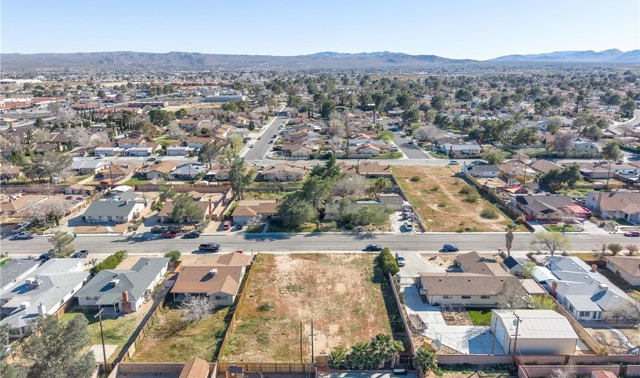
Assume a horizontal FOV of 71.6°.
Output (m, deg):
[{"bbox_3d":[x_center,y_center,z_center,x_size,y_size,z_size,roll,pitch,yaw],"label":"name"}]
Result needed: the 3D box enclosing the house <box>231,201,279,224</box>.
[{"bbox_3d":[-19.280,6.690,145.690,16.290,4.230,15.980,0,16,0],"label":"house"}]

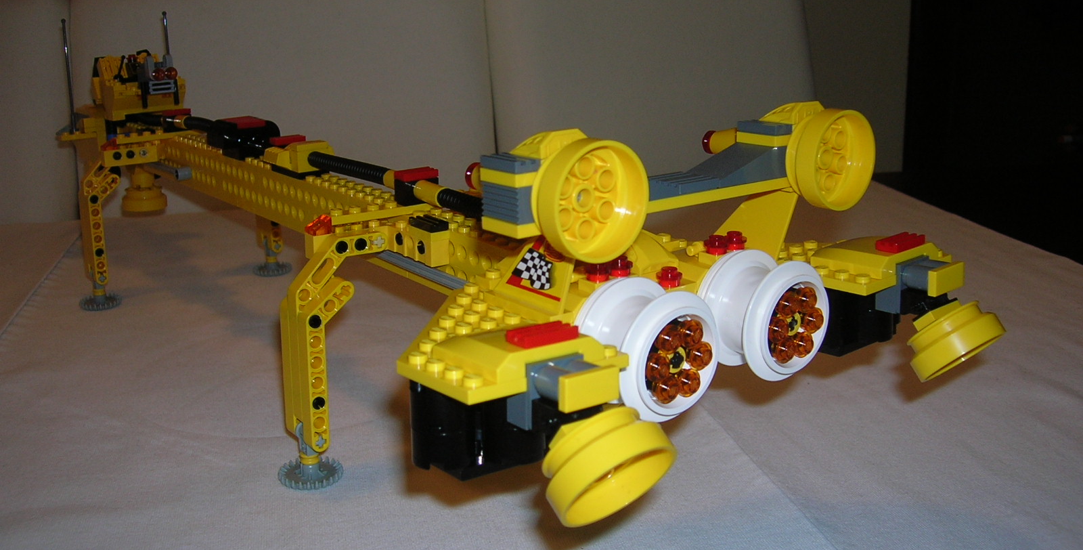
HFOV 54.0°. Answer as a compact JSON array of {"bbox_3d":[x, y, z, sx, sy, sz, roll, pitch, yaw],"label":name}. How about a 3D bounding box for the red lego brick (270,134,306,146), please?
[{"bbox_3d":[-0.127,-0.067,0.533,0.016,0.003,0.008,-12,17,-36],"label":"red lego brick"}]

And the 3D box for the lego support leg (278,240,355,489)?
[{"bbox_3d":[-0.089,0.033,0.410,0.030,0.095,0.025,-10,18,-36],"label":"lego support leg"}]

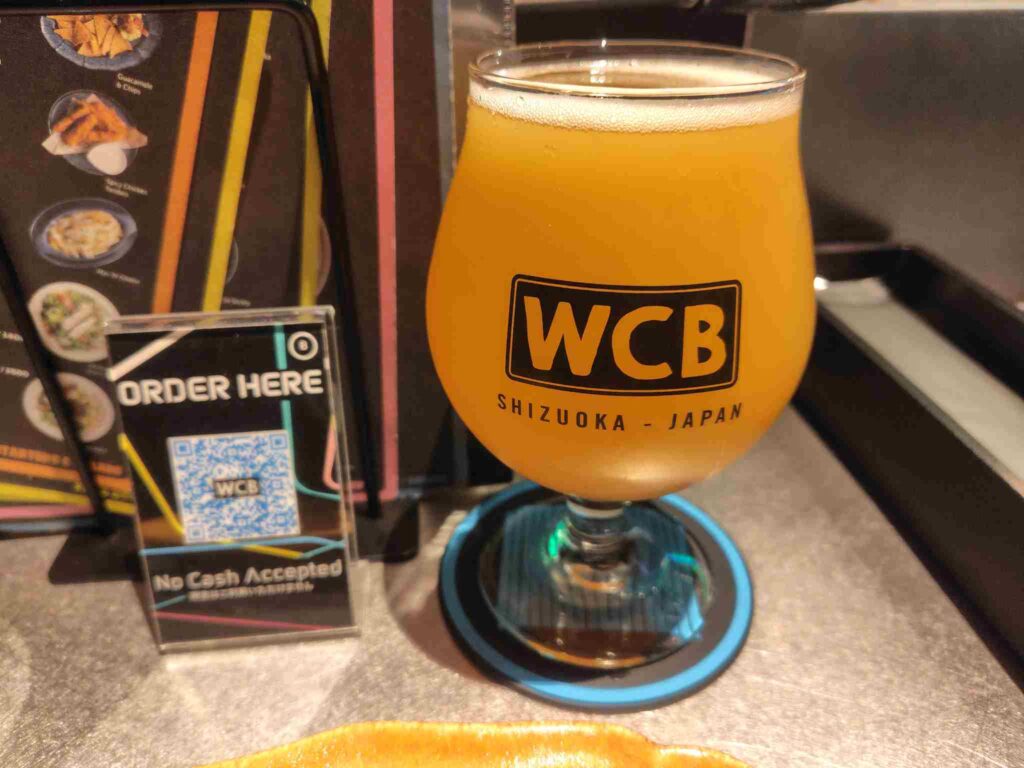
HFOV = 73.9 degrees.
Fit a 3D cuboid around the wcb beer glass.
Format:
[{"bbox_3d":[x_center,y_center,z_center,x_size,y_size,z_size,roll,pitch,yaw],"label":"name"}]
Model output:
[{"bbox_3d":[0.026,-0.003,0.182,0.092,0.151,0.092,4,34,7],"label":"wcb beer glass"}]

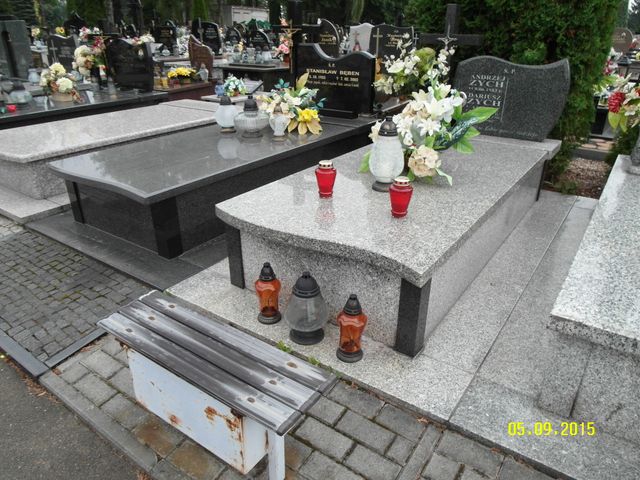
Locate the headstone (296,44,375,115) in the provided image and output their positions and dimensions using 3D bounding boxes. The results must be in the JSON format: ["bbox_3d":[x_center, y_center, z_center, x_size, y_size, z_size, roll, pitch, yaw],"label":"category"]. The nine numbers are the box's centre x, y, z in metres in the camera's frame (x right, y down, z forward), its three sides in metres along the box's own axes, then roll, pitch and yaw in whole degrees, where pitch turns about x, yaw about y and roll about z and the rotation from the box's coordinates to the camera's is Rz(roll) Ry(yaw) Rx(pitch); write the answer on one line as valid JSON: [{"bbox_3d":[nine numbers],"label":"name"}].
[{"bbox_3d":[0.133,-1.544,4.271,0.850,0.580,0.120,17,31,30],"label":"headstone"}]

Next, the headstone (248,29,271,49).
[{"bbox_3d":[-1.780,-5.801,12.838,0.900,0.680,0.100,17,31,32],"label":"headstone"}]

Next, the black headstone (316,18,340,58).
[{"bbox_3d":[0.183,-4.296,9.579,0.660,0.950,0.100,17,31,32],"label":"black headstone"}]

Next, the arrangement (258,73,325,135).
[{"bbox_3d":[-0.208,-1.116,3.612,0.420,0.430,0.360,17,31,32],"label":"arrangement"}]

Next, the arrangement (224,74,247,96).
[{"bbox_3d":[-1.028,-1.880,5.400,0.250,0.250,0.220,17,31,30],"label":"arrangement"}]

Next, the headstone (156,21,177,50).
[{"bbox_3d":[-3.921,-5.178,11.261,0.750,0.830,0.100,17,31,32],"label":"headstone"}]

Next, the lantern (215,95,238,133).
[{"bbox_3d":[-0.754,-1.021,3.602,0.170,0.280,0.170,-1,26,0],"label":"lantern"}]

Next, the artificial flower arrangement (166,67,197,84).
[{"bbox_3d":[-2.107,-2.502,6.749,0.420,0.280,0.360,17,31,32],"label":"artificial flower arrangement"}]

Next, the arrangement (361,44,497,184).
[{"bbox_3d":[0.542,-0.675,2.334,0.560,0.650,0.460,17,31,32],"label":"arrangement"}]

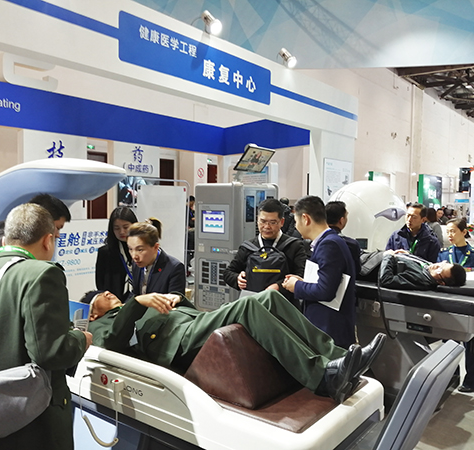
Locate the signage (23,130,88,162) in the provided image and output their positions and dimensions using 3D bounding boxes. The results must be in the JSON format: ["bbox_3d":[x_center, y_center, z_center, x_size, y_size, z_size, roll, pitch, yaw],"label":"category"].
[{"bbox_3d":[-2.738,-1.169,6.800,0.050,0.720,1.000,2,3,40],"label":"signage"}]

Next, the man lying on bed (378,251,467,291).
[{"bbox_3d":[1.220,0.378,4.135,1.660,0.300,0.520,3,4,43],"label":"man lying on bed"}]

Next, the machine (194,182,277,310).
[{"bbox_3d":[-0.005,0.559,4.842,0.630,1.950,0.630,2,3,40],"label":"machine"}]

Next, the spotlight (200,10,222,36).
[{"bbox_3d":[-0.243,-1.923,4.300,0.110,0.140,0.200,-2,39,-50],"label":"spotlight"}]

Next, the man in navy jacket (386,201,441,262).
[{"bbox_3d":[1.680,0.672,4.306,0.500,1.750,0.300,2,2,33],"label":"man in navy jacket"}]

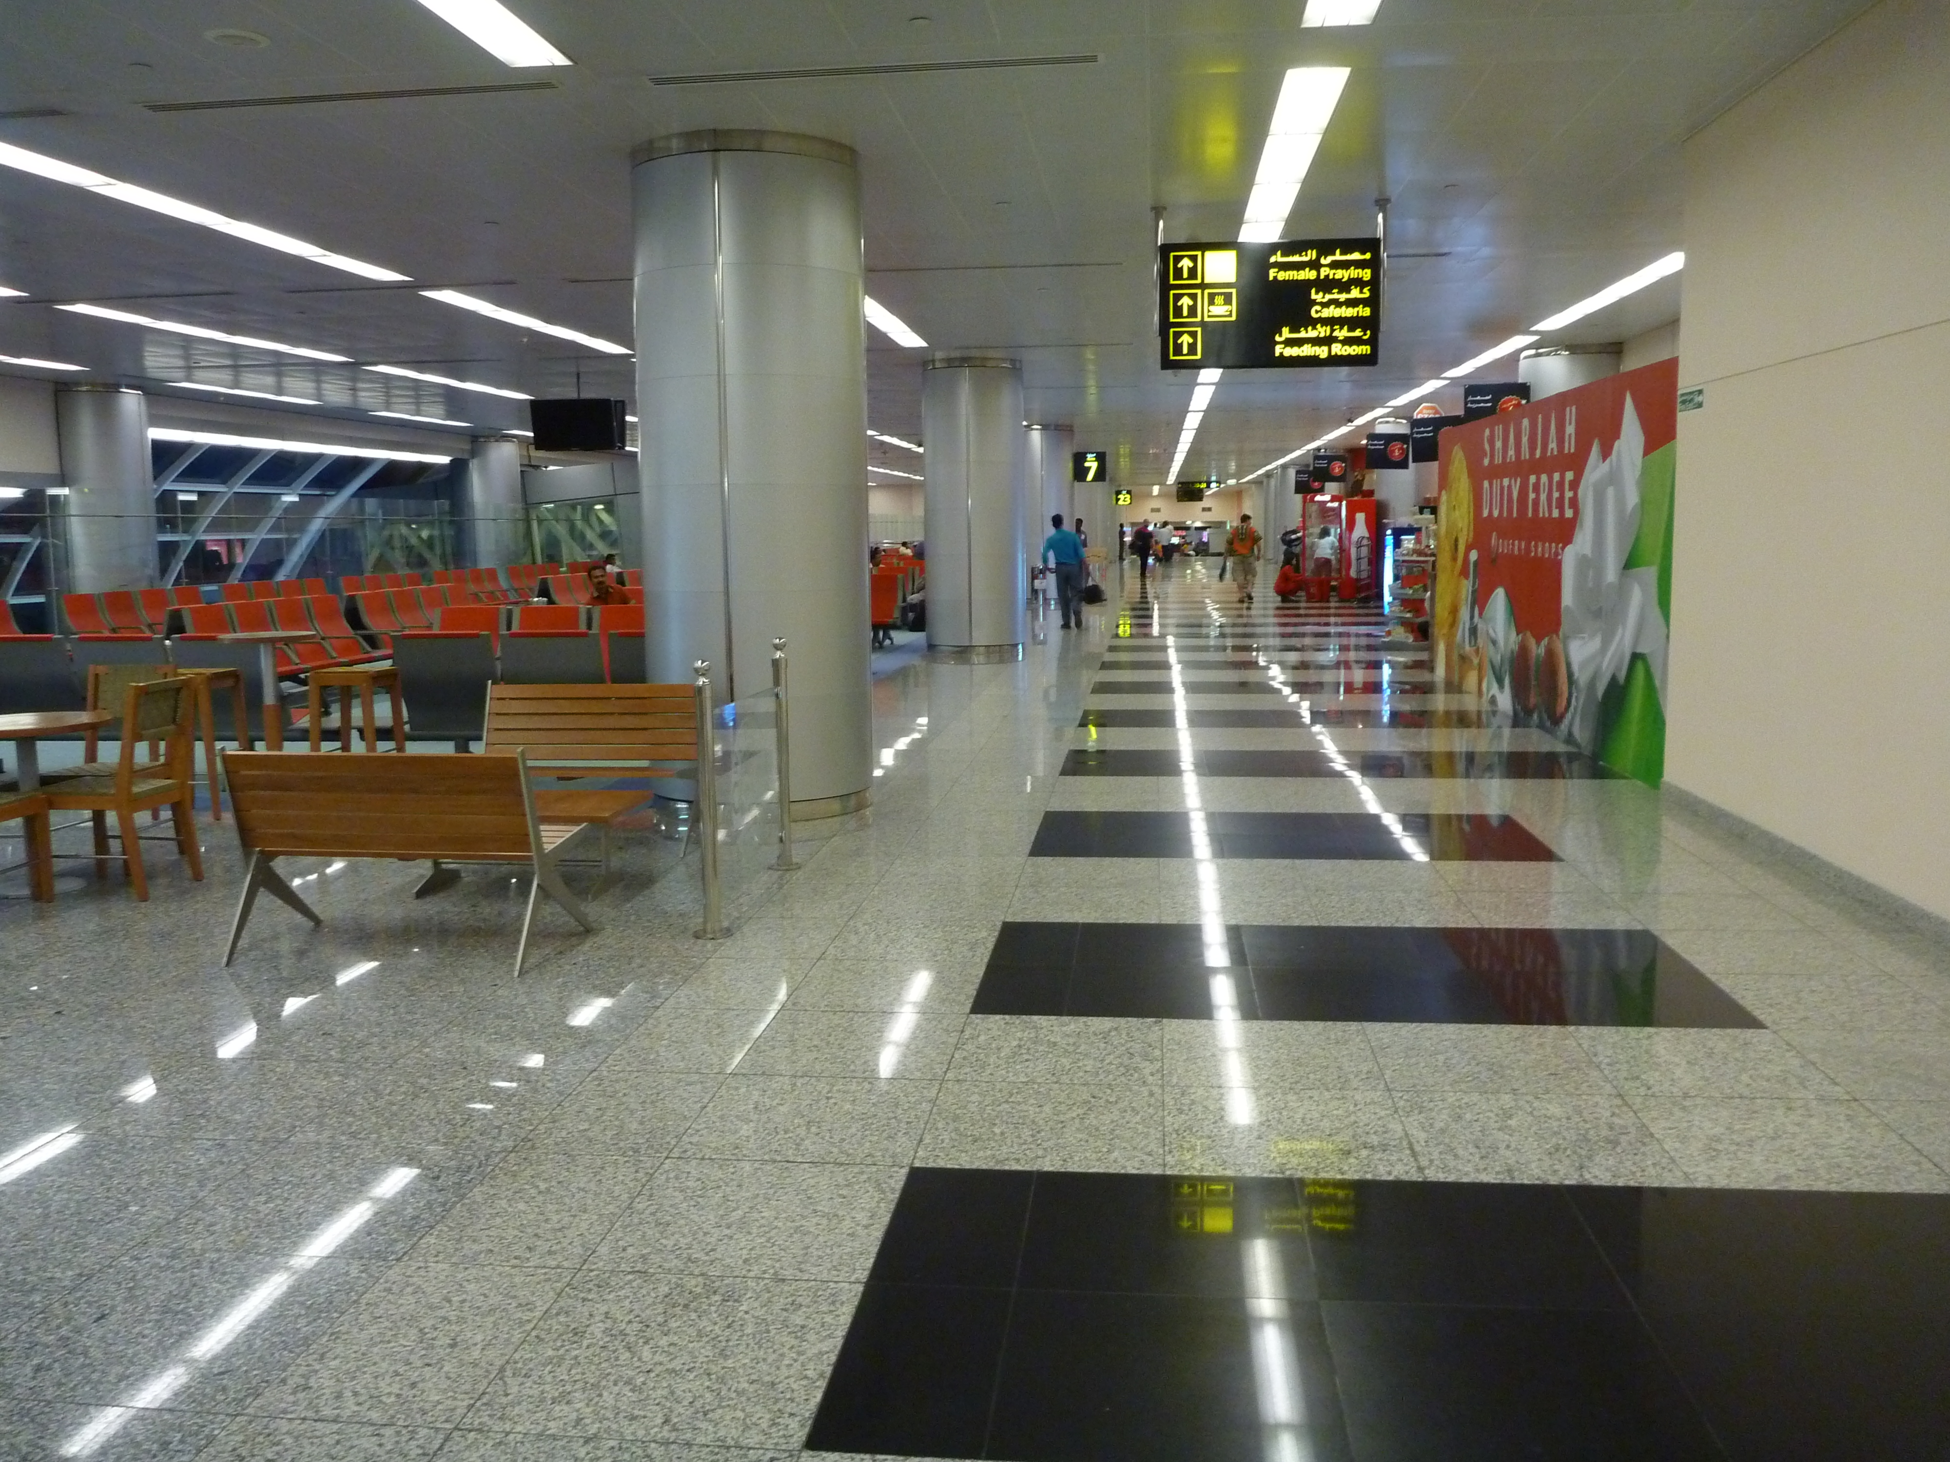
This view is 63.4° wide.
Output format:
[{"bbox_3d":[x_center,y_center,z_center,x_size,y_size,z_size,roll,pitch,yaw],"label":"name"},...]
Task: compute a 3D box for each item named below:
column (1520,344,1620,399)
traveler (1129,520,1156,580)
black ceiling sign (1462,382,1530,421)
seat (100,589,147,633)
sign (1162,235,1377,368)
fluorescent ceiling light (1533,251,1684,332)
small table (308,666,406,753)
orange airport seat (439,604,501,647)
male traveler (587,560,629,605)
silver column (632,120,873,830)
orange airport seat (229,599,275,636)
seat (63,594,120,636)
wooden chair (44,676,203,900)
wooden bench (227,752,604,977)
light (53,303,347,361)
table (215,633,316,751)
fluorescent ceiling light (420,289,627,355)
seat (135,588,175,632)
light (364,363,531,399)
[{"bbox_3d":[7.141,-2.771,18.916,1.240,3.540,1.240,0,7,7],"label":"column"},{"bbox_3d":[4.787,-5.199,45.056,0.550,1.700,0.420,0,7,7],"label":"traveler"},{"bbox_3d":[5.559,-3.411,16.803,0.665,0.560,0.050,0,7,7],"label":"black ceiling sign"},{"bbox_3d":[-9.083,-1.055,17.390,0.700,0.950,0.630,0,7,7],"label":"seat"},{"bbox_3d":[1.853,-2.674,9.934,1.348,0.780,0.130,0,7,7],"label":"sign"},{"bbox_3d":[5.732,-3.928,14.256,0.300,0.080,4.850,0,7,7],"label":"fluorescent ceiling light"},{"bbox_3d":[-3.416,0.064,8.764,0.420,0.800,0.400,0,7,7],"label":"small table"},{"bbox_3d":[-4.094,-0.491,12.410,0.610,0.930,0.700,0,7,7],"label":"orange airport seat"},{"bbox_3d":[-3.864,-1.107,16.488,0.550,1.150,0.750,0,7,7],"label":"male traveler"},{"bbox_3d":[-1.217,-1.337,8.726,1.230,3.520,1.230,0,7,7],"label":"silver column"},{"bbox_3d":[-6.089,-0.655,13.996,0.700,0.950,0.630,0,7,7],"label":"orange airport seat"},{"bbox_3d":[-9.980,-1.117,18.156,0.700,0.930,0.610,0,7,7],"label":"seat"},{"bbox_3d":[-3.762,0.240,6.934,0.560,0.930,0.460,0,7,7],"label":"wooden chair"},{"bbox_3d":[-2.103,0.413,5.879,1.150,0.800,0.750,0,7,7],"label":"wooden bench"},{"bbox_3d":[-7.259,-3.835,15.296,0.280,0.090,4.473,0,7,7],"label":"light"},{"bbox_3d":[-3.973,-0.045,8.908,0.530,1.000,0.530,0,7,7],"label":"table"},{"bbox_3d":[-4.093,-3.853,14.975,0.280,0.090,4.589,0,7,7],"label":"fluorescent ceiling light"},{"bbox_3d":[-9.012,-1.136,18.007,0.700,0.950,0.630,0,7,7],"label":"seat"},{"bbox_3d":[-6.677,-4.498,20.389,0.280,0.090,4.483,0,7,7],"label":"light"}]

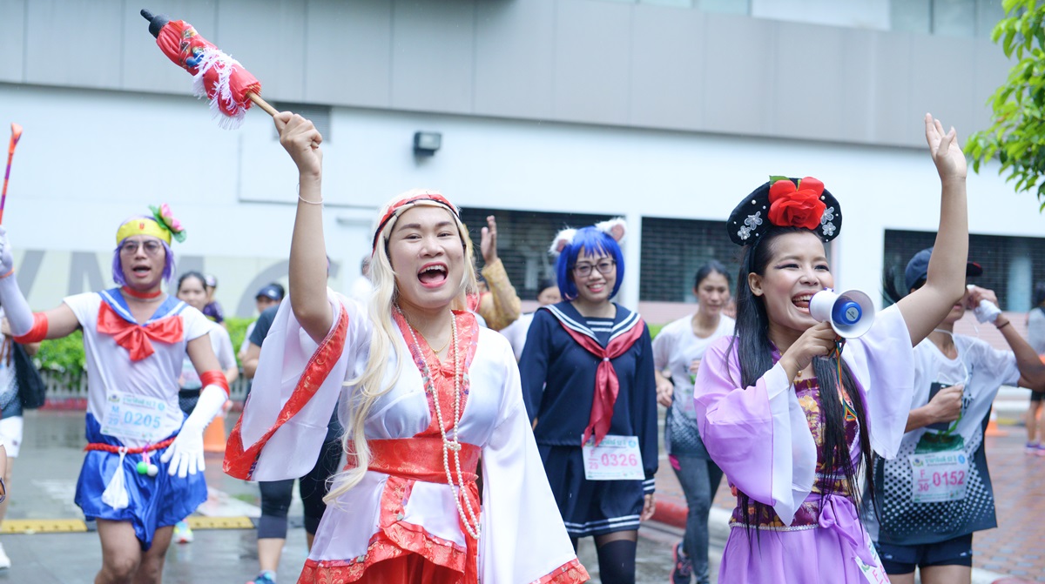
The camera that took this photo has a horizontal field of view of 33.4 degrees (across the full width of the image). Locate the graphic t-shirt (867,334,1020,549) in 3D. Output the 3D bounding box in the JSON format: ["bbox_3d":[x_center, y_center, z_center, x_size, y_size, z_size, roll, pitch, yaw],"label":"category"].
[{"bbox_3d":[1.374,0.492,5.720,0.500,0.680,0.300,1,-1,-6],"label":"graphic t-shirt"}]

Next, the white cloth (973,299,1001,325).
[{"bbox_3d":[1.461,0.063,5.480,0.095,0.085,0.060,1,-1,11],"label":"white cloth"}]

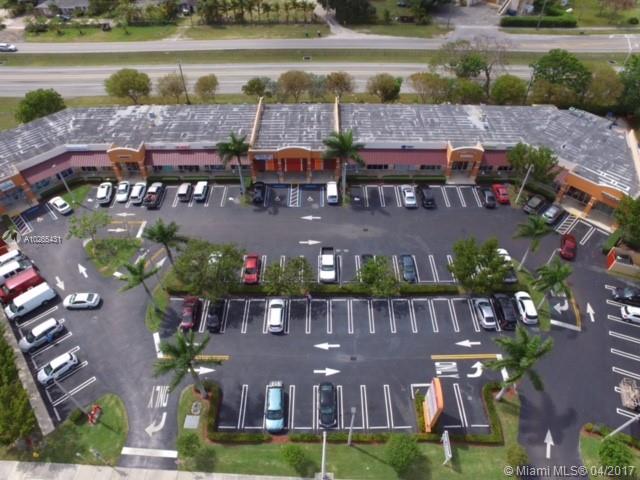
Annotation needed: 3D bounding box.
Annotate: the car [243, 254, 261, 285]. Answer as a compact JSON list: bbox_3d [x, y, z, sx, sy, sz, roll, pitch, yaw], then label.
[{"bbox_3d":[-10.066,4.069,54.527,1.800,1.500,4.750,1,46,1],"label":"car"}]

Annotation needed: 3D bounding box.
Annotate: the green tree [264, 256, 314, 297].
[{"bbox_3d":[-4.336,5.081,50.105,6.400,5.000,5.300,0,50,0],"label":"green tree"}]

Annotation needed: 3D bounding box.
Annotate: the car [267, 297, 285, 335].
[{"bbox_3d":[-5.770,9.922,48.278,1.820,1.600,4.600,0,50,0],"label":"car"}]

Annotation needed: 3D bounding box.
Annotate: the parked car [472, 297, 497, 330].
[{"bbox_3d":[22.070,9.529,49.289,1.800,1.450,4.550,0,46,0],"label":"parked car"}]

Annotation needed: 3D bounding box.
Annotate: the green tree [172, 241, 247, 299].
[{"bbox_3d":[-14.900,4.217,50.144,9.200,7.600,7.600,0,46,0],"label":"green tree"}]

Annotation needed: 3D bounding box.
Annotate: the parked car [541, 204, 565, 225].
[{"bbox_3d":[39.857,-4.562,62.827,4.350,1.550,1.800,-35,55,-29],"label":"parked car"}]

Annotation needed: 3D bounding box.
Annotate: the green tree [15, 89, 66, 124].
[{"bbox_3d":[-60.944,-28.872,81.067,9.200,7.300,9.200,0,48,0],"label":"green tree"}]

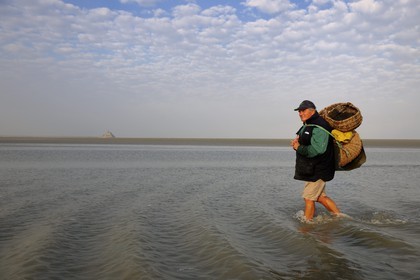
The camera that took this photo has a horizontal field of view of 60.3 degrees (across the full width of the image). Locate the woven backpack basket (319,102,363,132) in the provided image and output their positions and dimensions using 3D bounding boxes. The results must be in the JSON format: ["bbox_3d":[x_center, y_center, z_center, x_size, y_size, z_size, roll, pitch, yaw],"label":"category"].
[{"bbox_3d":[1.660,-0.280,4.600,0.500,0.270,0.420,-9,22,0],"label":"woven backpack basket"}]

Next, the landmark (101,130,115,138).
[{"bbox_3d":[-1833.518,-104.259,6500.000,245.000,148.000,230.000,0,0,-16],"label":"landmark"}]

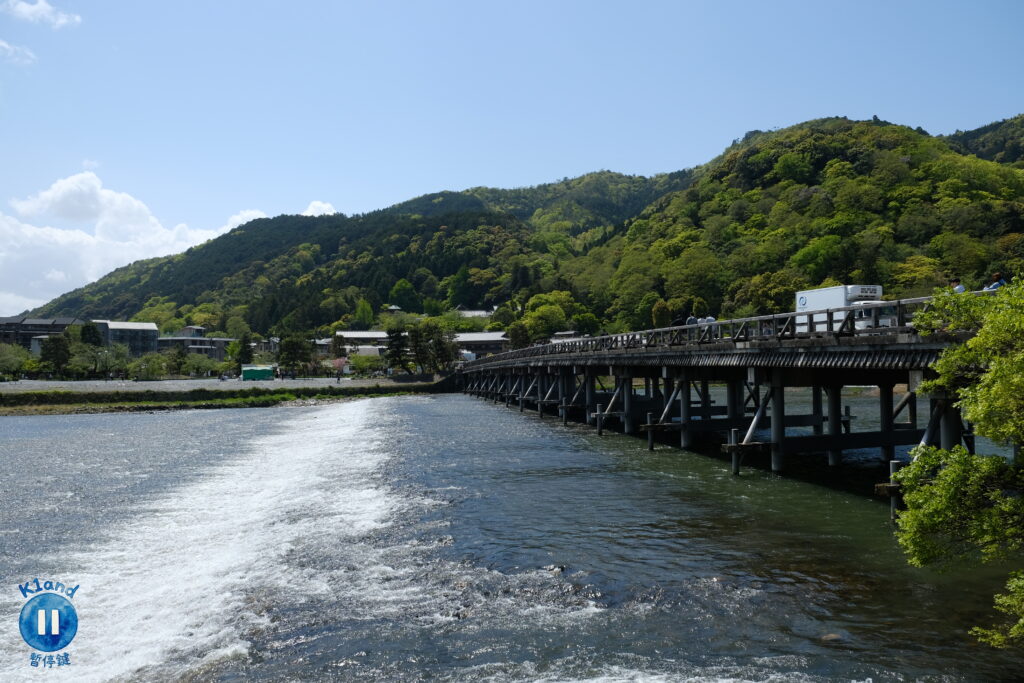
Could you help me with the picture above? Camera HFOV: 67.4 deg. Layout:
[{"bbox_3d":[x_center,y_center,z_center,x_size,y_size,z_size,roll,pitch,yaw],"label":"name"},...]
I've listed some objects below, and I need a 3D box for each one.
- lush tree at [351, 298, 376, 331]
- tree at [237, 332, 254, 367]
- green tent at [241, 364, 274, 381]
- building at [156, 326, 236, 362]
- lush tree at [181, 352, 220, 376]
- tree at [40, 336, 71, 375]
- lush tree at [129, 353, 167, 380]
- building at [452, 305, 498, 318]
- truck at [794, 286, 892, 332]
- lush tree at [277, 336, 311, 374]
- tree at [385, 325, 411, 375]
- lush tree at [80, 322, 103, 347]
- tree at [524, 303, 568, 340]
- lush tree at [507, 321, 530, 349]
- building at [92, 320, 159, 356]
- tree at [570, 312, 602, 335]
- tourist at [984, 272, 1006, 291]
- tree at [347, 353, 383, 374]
[{"bbox_3d":[-59.934,-10.292,310.000,9.800,14.130,9.500,0,-2,0],"label":"lush tree"},{"bbox_3d":[-57.319,3.215,165.001,3.870,10.310,3.870,0,-2,0],"label":"tree"},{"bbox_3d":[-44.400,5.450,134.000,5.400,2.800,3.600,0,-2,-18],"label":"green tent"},{"bbox_3d":[-101.366,3.043,246.000,23.000,16.330,14.000,1,-2,-20],"label":"building"},{"bbox_3d":[-63.671,4.957,157.000,7.000,5.420,6.800,1,-2,-20],"label":"lush tree"},{"bbox_3d":[-93.309,3.117,157.000,6.000,9.100,5.800,1,-3,-30],"label":"tree"},{"bbox_3d":[-72.131,4.947,152.000,7.200,5.540,7.000,1,-2,-24],"label":"lush tree"},{"bbox_3d":[-18.112,-12.928,375.795,20.500,9.500,12.000,0,-2,-5],"label":"building"},{"bbox_3d":[16.681,-1.148,38.145,2.050,2.950,6.100,0,-2,-9],"label":"truck"},{"bbox_3d":[-46.775,3.430,164.992,7.730,9.880,7.730,0,-2,0],"label":"lush tree"},{"bbox_3d":[-22.509,1.622,151.000,5.200,9.930,5.200,0,-2,0],"label":"tree"},{"bbox_3d":[-101.455,2.282,185.053,5.300,13.740,5.300,0,-2,0],"label":"lush tree"},{"bbox_3d":[11.213,-5.520,265.000,14.500,14.490,13.500,0,-2,0],"label":"tree"},{"bbox_3d":[1.865,1.548,220.108,6.870,15.160,6.870,0,-2,0],"label":"lush tree"},{"bbox_3d":[-121.191,2.345,240.439,18.000,17.160,12.000,1,-3,-27],"label":"building"},{"bbox_3d":[25.895,-3.815,270.357,10.550,12.810,10.550,0,-2,0],"label":"tree"},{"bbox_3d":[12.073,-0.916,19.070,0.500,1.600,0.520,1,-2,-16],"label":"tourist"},{"bbox_3d":[-31.831,5.444,167.916,7.870,6.080,7.870,0,-2,0],"label":"tree"}]

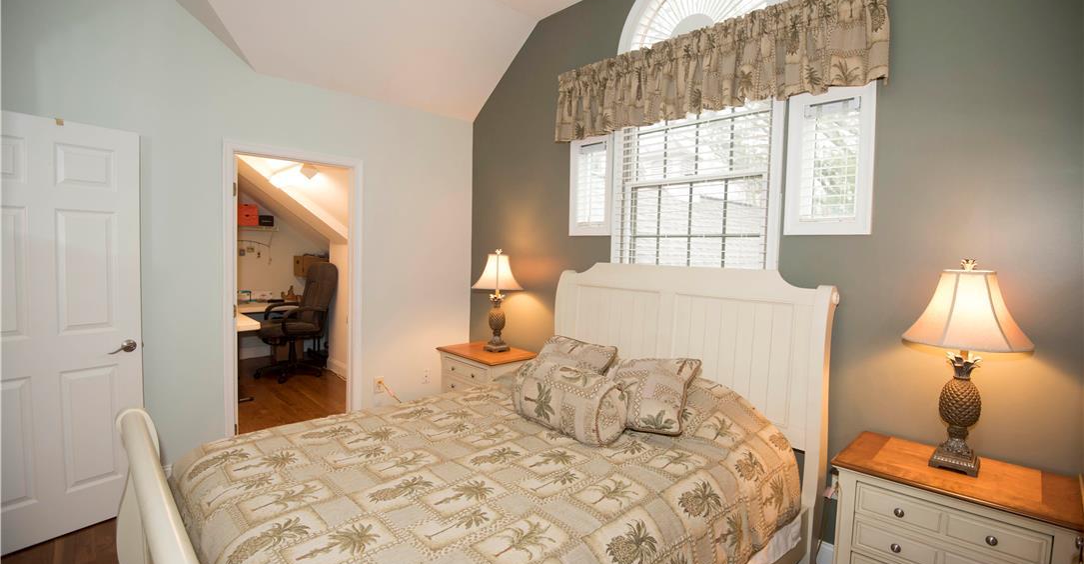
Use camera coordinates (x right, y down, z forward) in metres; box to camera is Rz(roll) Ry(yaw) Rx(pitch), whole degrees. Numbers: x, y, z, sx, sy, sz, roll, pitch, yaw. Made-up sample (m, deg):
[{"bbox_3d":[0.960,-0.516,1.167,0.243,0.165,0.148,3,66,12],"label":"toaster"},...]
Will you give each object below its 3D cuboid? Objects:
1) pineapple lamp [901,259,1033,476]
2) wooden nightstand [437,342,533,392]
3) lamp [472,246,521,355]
[{"bbox_3d":[1.587,0.312,1.822,0.390,0.790,0.390,5,5,43],"label":"pineapple lamp"},{"bbox_3d":[-0.450,0.880,3.751,0.700,0.680,0.470,5,5,43],"label":"wooden nightstand"},{"bbox_3d":[-0.351,0.143,3.720,0.390,0.775,0.390,1,3,0],"label":"lamp"}]

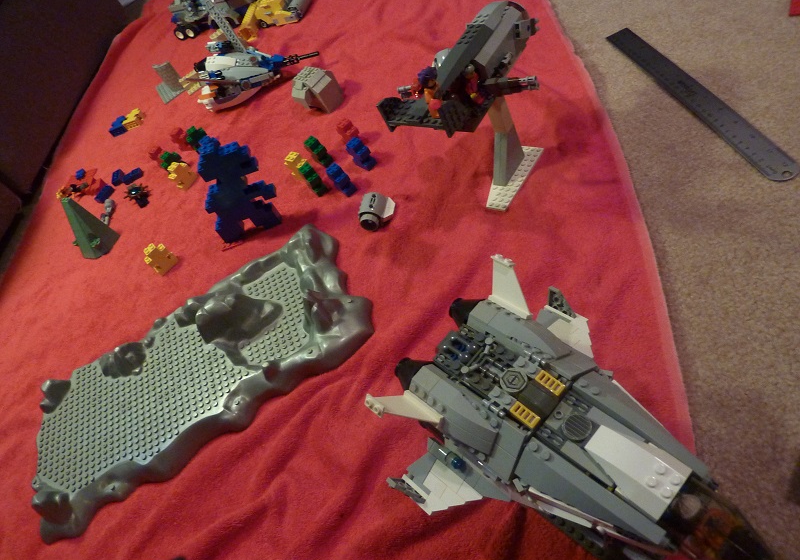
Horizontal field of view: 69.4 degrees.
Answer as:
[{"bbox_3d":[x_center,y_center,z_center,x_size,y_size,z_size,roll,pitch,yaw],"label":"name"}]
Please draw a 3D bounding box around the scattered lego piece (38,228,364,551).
[{"bbox_3d":[-0.230,0.099,0.645,0.421,0.056,0.216,-29,49,3],"label":"scattered lego piece"}]

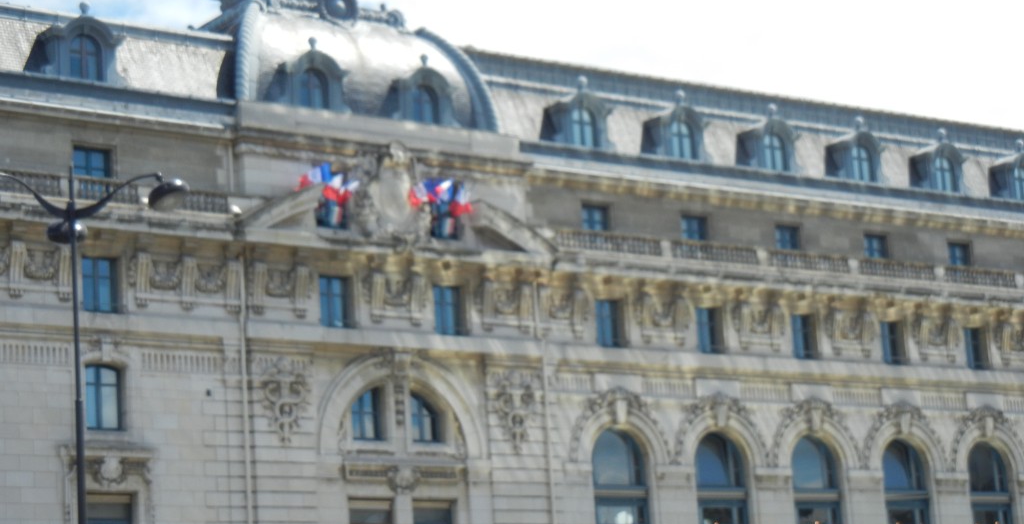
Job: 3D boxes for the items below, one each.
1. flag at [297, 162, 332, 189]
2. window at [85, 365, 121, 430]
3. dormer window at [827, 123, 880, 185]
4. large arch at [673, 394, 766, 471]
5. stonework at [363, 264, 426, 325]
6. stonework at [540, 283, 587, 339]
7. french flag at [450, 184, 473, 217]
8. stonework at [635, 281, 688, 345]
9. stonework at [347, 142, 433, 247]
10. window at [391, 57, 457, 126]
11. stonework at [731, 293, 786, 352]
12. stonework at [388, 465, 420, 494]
[{"bbox_3d":[-6.067,-2.583,69.249,1.138,0.703,0.400,5,-15,-35],"label":"flag"},{"bbox_3d":[-11.306,3.743,62.891,1.024,1.808,0.250,5,-15,-34],"label":"window"},{"bbox_3d":[12.795,-4.122,85.767,2.343,2.641,1.200,5,-14,-34],"label":"dormer window"},{"bbox_3d":[6.802,5.543,74.819,3.800,2.450,0.450,5,-15,-34],"label":"large arch"},{"bbox_3d":[-3.766,1.056,71.819,2.109,1.747,0.500,5,-15,-35],"label":"stonework"},{"bbox_3d":[1.638,1.639,75.626,1.560,1.754,0.500,5,-15,-35],"label":"stonework"},{"bbox_3d":[-1.549,-1.889,69.915,0.806,1.013,0.400,5,-15,-34],"label":"french flag"},{"bbox_3d":[5.128,1.743,76.738,1.900,2.062,0.550,5,-14,-34],"label":"stonework"},{"bbox_3d":[-3.692,-2.050,68.940,2.750,3.200,0.900,5,-15,-34],"label":"stonework"},{"bbox_3d":[-3.399,-6.014,82.271,2.350,2.680,1.400,5,-16,-34],"label":"window"},{"bbox_3d":[8.668,2.125,79.150,1.900,2.108,0.550,5,-14,-34],"label":"stonework"},{"bbox_3d":[-3.274,6.658,69.734,0.950,0.922,0.360,5,-14,-34],"label":"stonework"}]

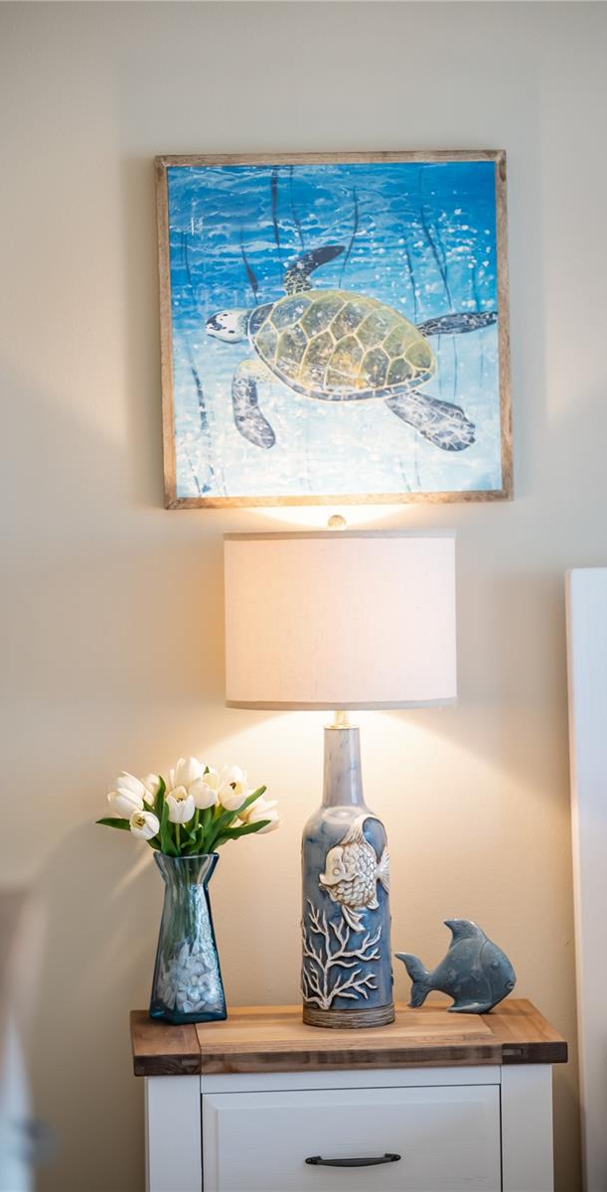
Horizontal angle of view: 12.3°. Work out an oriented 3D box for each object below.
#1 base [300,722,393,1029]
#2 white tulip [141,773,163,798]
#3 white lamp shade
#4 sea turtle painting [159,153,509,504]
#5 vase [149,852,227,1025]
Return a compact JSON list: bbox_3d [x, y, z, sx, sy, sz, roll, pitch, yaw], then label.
[{"bbox_3d":[0.069,0.460,4.662,0.152,0.488,0.152,-1,2,-4],"label":"base"},{"bbox_3d":[-0.255,0.327,4.761,0.042,0.058,0.042,-9,0,0],"label":"white tulip"},{"bbox_3d":[0.061,0.035,4.649,0.382,0.285,0.382,-1,2,-4],"label":"white lamp shade"},{"bbox_3d":[0.052,-0.455,4.827,0.599,0.599,0.030,-1,2,-4],"label":"sea turtle painting"},{"bbox_3d":[-0.197,0.580,4.800,0.097,0.282,0.097,-2,1,-26],"label":"vase"}]

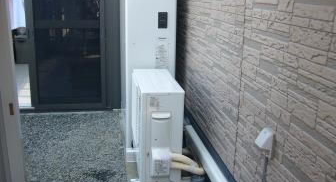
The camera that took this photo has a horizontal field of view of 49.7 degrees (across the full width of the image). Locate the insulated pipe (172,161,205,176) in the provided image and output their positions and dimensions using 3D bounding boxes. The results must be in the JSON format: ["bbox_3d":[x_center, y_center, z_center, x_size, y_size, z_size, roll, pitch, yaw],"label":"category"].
[{"bbox_3d":[0.135,0.540,2.616,0.255,0.095,0.100,-2,16,-9],"label":"insulated pipe"}]

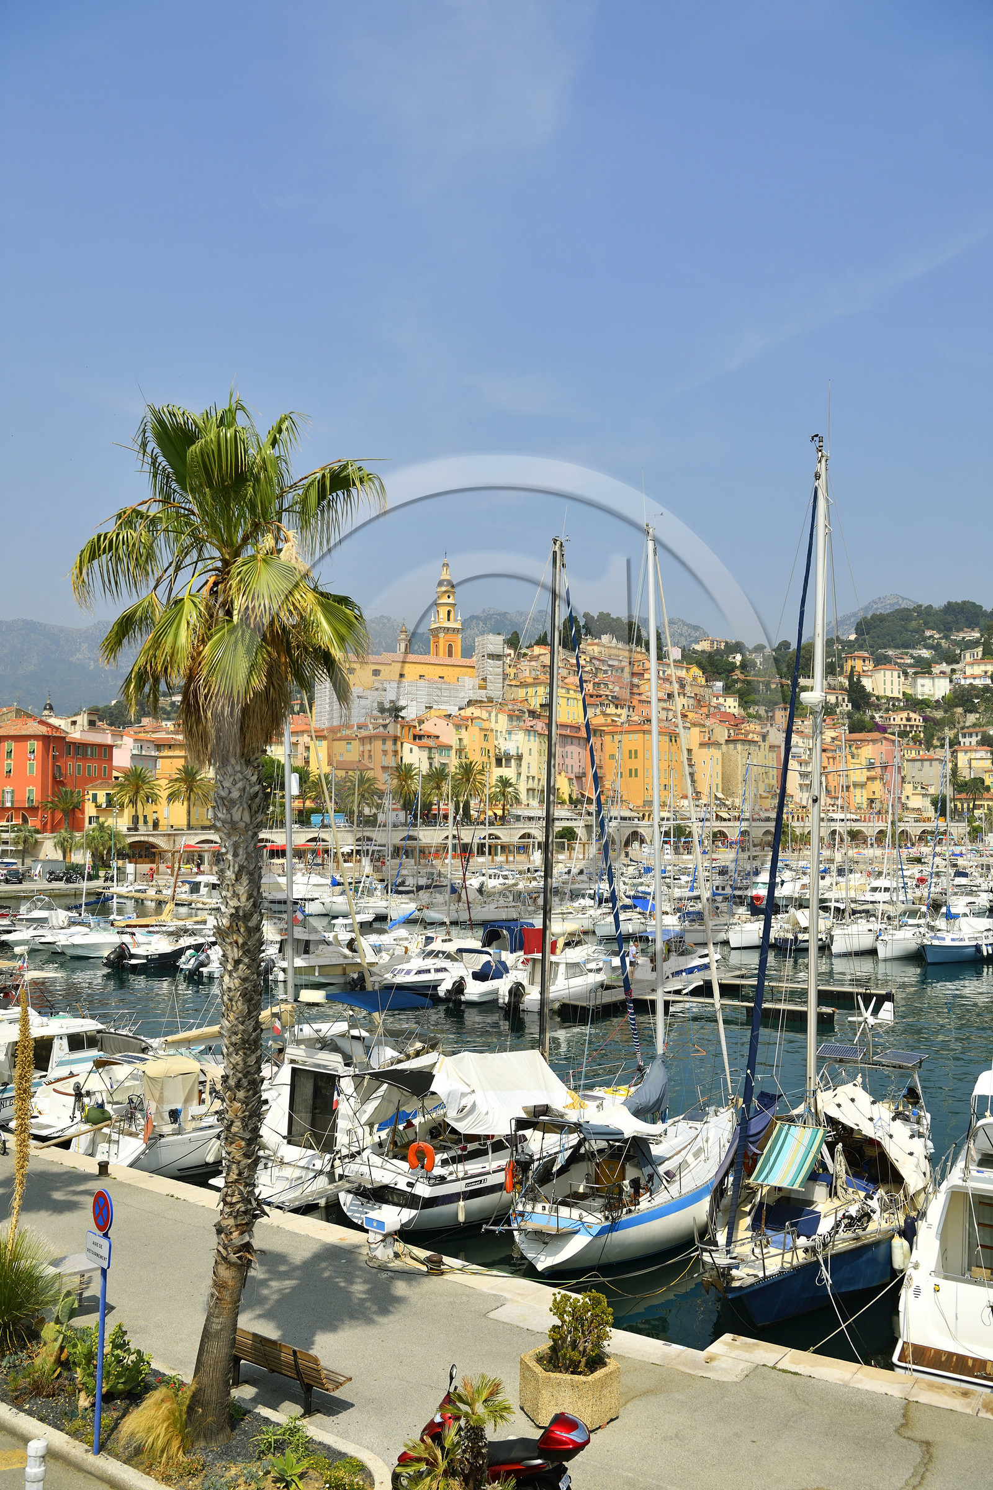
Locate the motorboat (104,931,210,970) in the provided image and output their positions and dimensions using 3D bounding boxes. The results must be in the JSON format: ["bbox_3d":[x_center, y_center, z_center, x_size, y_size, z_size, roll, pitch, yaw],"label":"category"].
[{"bbox_3d":[-18.662,11.545,74.400,6.800,1.950,2.350,2,-4,-37],"label":"motorboat"}]

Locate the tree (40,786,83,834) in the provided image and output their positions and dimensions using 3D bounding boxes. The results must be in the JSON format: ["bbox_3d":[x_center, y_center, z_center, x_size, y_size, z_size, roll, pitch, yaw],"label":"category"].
[{"bbox_3d":[-52.541,7.948,160.000,5.200,5.910,5.200,0,-3,0],"label":"tree"}]

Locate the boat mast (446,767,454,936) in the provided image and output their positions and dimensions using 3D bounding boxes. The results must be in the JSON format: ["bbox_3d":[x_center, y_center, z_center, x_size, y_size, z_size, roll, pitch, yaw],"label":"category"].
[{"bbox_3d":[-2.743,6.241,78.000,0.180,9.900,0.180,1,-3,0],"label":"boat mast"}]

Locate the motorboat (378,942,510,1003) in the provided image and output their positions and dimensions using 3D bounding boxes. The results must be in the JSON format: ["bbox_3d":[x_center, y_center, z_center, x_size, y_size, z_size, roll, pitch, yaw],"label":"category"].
[{"bbox_3d":[-2.340,10.106,59.151,7.000,2.600,2.600,3,-4,-42],"label":"motorboat"}]

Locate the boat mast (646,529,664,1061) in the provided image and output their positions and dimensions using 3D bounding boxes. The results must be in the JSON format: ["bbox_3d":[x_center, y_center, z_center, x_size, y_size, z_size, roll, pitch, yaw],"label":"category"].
[{"bbox_3d":[3.343,1.735,27.648,0.160,12.660,0.200,-3,-4,33],"label":"boat mast"}]

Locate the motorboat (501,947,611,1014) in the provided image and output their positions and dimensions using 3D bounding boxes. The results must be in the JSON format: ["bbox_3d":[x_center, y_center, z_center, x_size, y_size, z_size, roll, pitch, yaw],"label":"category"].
[{"bbox_3d":[2.610,10.015,57.054,5.800,2.500,2.200,3,-4,-42],"label":"motorboat"}]

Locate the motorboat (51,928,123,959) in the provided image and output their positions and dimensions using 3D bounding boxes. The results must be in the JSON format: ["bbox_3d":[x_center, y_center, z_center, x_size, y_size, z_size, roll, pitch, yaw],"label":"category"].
[{"bbox_3d":[-22.379,11.189,76.235,5.800,1.650,2.300,3,-4,-40],"label":"motorboat"}]

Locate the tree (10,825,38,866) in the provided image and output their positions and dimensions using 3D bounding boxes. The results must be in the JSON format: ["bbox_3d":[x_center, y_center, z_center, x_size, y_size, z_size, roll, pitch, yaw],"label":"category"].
[{"bbox_3d":[-56.468,12.072,158.000,3.195,5.112,3.195,0,-3,0],"label":"tree"}]

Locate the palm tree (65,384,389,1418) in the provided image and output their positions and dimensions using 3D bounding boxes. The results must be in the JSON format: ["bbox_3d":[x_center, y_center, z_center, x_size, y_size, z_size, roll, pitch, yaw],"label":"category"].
[{"bbox_3d":[-3.033,1.920,14.869,3.500,11.600,3.400,0,-3,0],"label":"palm tree"}]

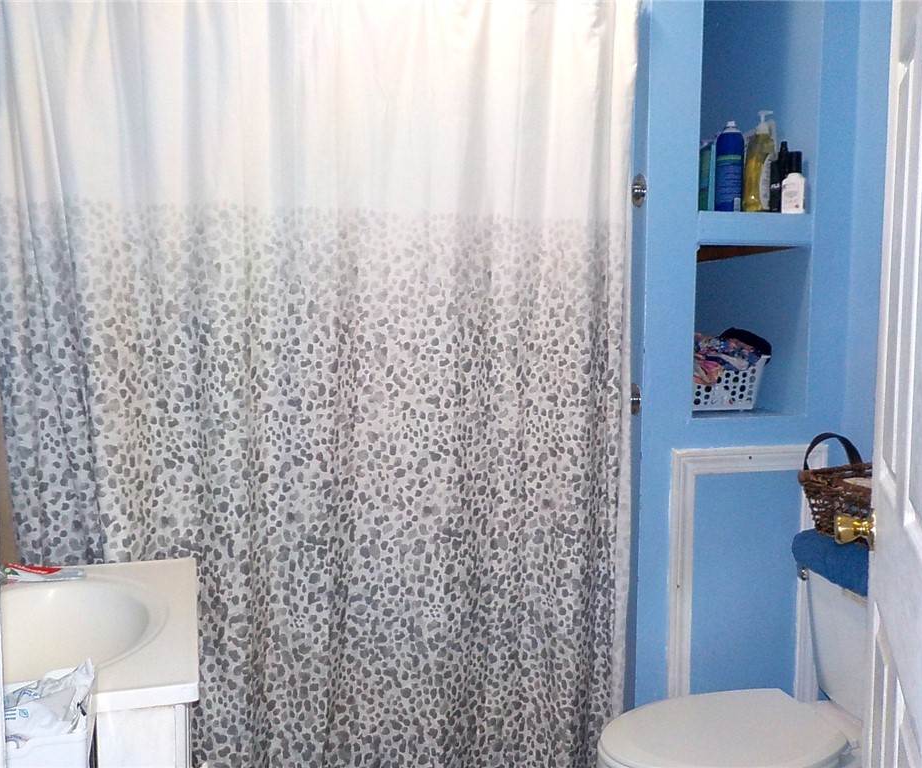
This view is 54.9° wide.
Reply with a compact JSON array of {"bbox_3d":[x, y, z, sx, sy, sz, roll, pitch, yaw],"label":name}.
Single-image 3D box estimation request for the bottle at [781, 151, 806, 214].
[{"bbox_3d":[0.781,-0.470,2.083,0.053,0.150,0.040,1,5,13],"label":"bottle"}]

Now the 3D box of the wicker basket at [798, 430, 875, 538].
[{"bbox_3d":[0.892,0.228,1.818,0.240,0.212,0.280,-2,6,-28],"label":"wicker basket"}]

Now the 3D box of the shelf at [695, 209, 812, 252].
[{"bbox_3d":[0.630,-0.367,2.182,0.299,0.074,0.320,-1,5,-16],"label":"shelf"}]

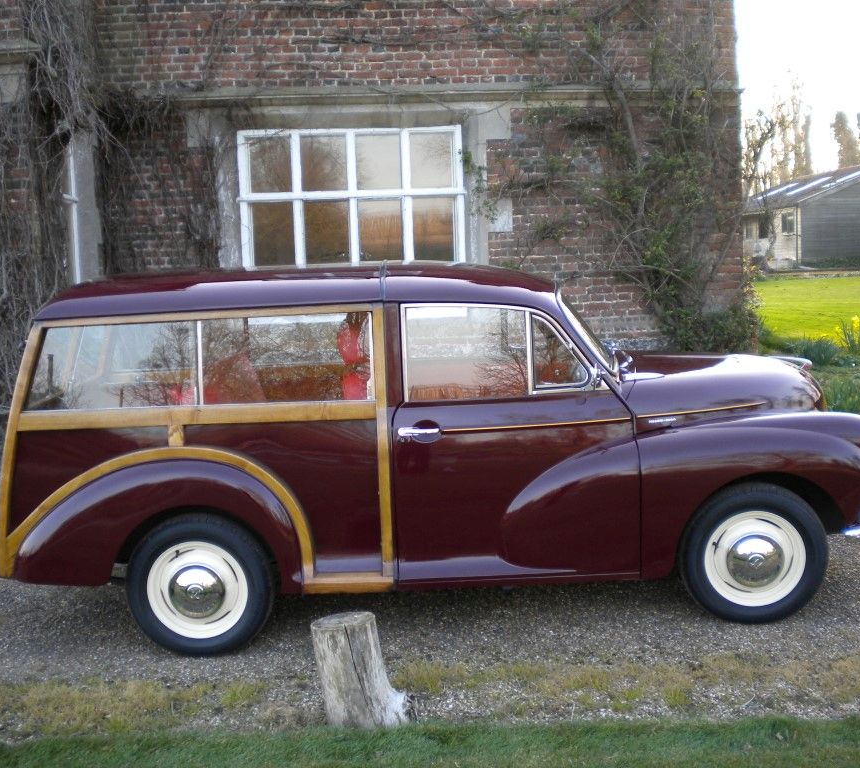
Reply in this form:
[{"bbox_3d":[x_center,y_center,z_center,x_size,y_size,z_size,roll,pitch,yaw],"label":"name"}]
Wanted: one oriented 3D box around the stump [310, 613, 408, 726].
[{"bbox_3d":[-0.239,0.965,3.489,0.310,0.360,0.270,-2,9,-1],"label":"stump"}]

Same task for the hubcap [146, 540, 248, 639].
[{"bbox_3d":[-0.904,0.802,4.027,0.392,0.392,0.080,-2,9,-1],"label":"hubcap"}]

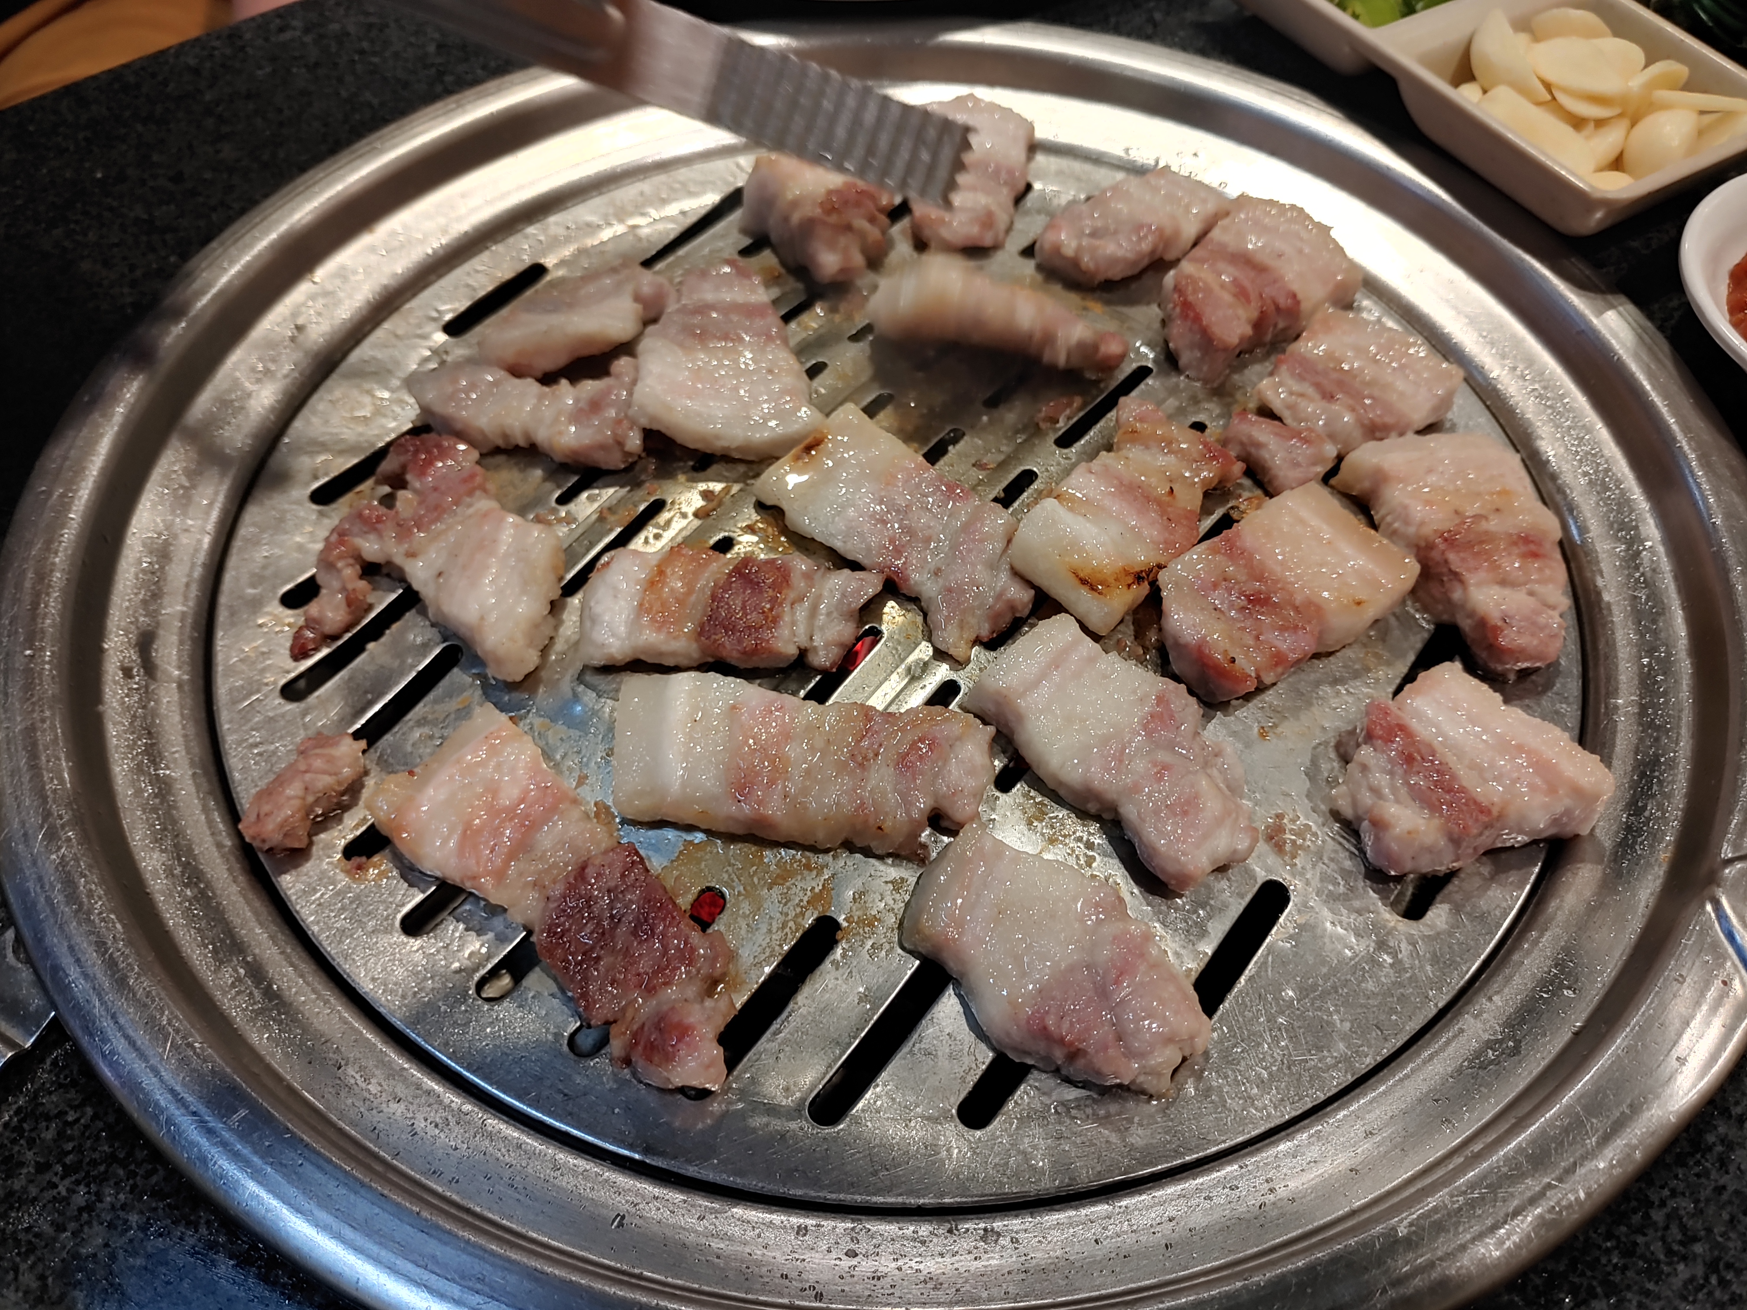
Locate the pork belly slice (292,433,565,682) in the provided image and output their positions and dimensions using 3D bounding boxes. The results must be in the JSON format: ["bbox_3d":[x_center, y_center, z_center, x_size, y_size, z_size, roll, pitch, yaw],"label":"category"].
[{"bbox_3d":[-0.091,-0.021,0.284,0.052,0.014,0.057,6,54,2],"label":"pork belly slice"}]

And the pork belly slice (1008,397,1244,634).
[{"bbox_3d":[0.053,-0.032,0.275,0.030,0.011,0.053,30,59,20],"label":"pork belly slice"}]

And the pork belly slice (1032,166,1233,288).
[{"bbox_3d":[0.069,-0.113,0.352,0.048,0.018,0.022,-24,58,-18],"label":"pork belly slice"}]

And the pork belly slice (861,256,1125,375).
[{"bbox_3d":[0.030,-0.082,0.318,0.064,0.018,0.021,11,54,-7],"label":"pork belly slice"}]

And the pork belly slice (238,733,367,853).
[{"bbox_3d":[-0.102,0.023,0.234,0.011,0.010,0.022,18,55,13],"label":"pork belly slice"}]

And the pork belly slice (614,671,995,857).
[{"bbox_3d":[-0.013,0.018,0.237,0.068,0.011,0.029,6,53,4],"label":"pork belly slice"}]

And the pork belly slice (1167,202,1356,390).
[{"bbox_3d":[0.094,-0.095,0.338,0.049,0.022,0.036,-24,58,-18],"label":"pork belly slice"}]

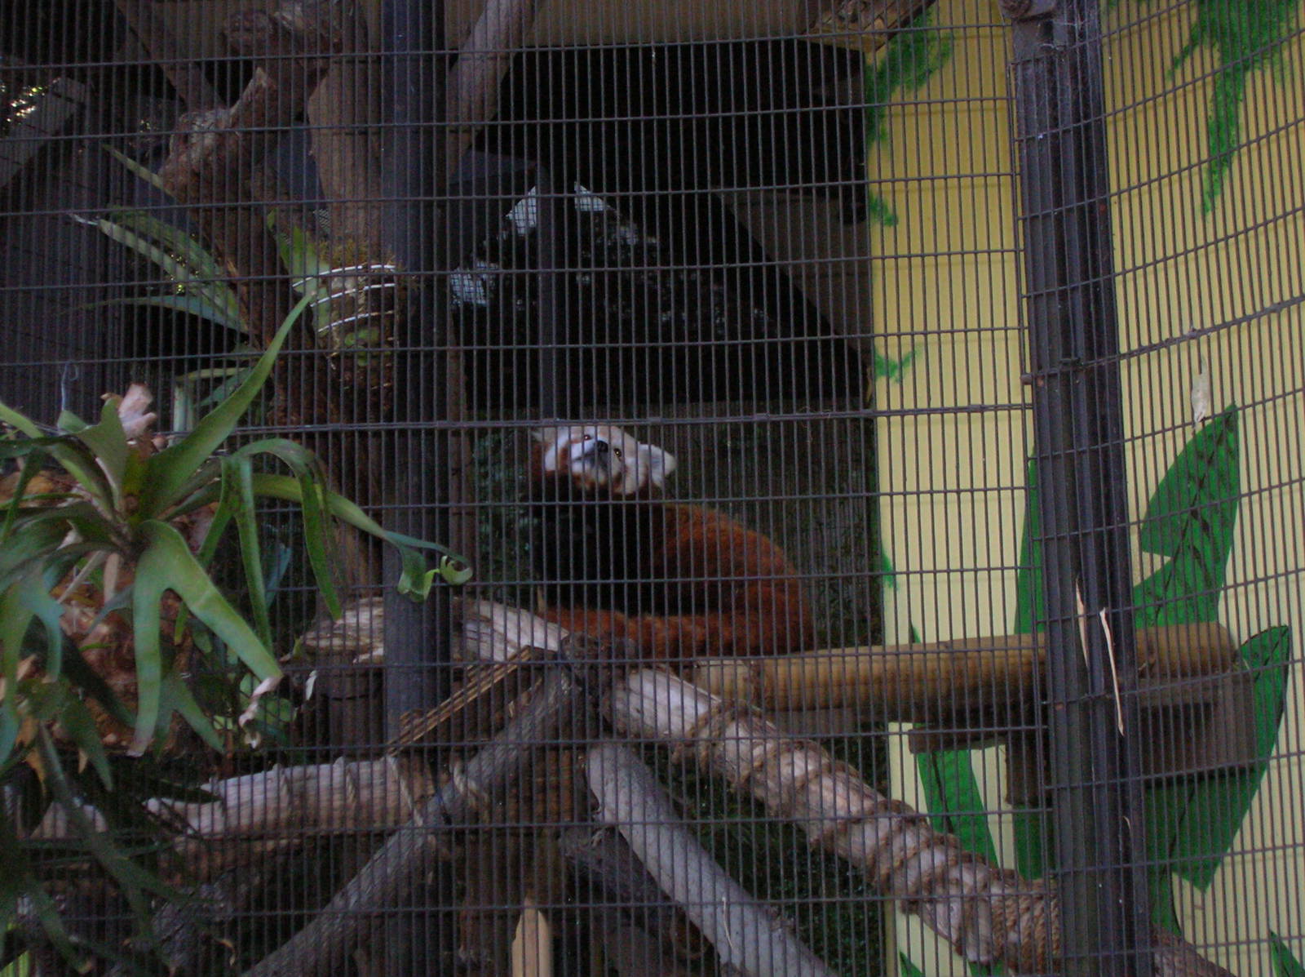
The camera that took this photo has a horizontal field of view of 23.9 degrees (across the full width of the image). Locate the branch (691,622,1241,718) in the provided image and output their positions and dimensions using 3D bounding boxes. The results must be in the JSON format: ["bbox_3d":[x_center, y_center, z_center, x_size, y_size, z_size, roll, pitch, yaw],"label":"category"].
[{"bbox_3d":[0.451,0.269,4.568,0.814,0.088,0.088,-5,-14,16],"label":"branch"}]

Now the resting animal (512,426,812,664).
[{"bbox_3d":[0.019,0.083,4.700,0.420,0.350,0.270,8,-16,-34],"label":"resting animal"}]

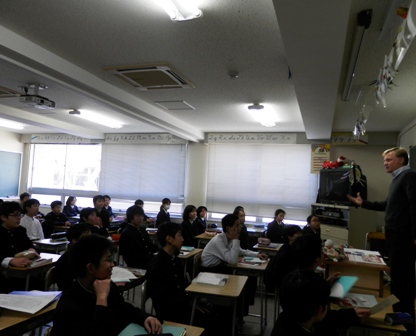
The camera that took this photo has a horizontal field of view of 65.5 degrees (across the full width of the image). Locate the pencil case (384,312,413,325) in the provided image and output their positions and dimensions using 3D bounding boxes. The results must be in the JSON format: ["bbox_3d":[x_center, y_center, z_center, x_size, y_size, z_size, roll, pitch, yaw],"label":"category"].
[{"bbox_3d":[1.211,0.952,2.048,0.190,0.058,0.062,4,-4,-18],"label":"pencil case"}]

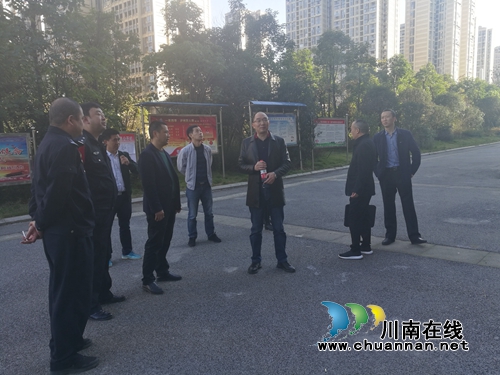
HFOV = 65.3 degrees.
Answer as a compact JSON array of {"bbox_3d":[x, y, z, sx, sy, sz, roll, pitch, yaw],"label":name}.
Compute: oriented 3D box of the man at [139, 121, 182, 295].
[{"bbox_3d":[-0.909,0.181,3.895,0.380,1.670,0.490,1,7,28],"label":"man"}]

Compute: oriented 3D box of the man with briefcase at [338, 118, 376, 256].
[{"bbox_3d":[1.328,0.026,4.802,0.440,1.650,0.500,0,6,14],"label":"man with briefcase"}]

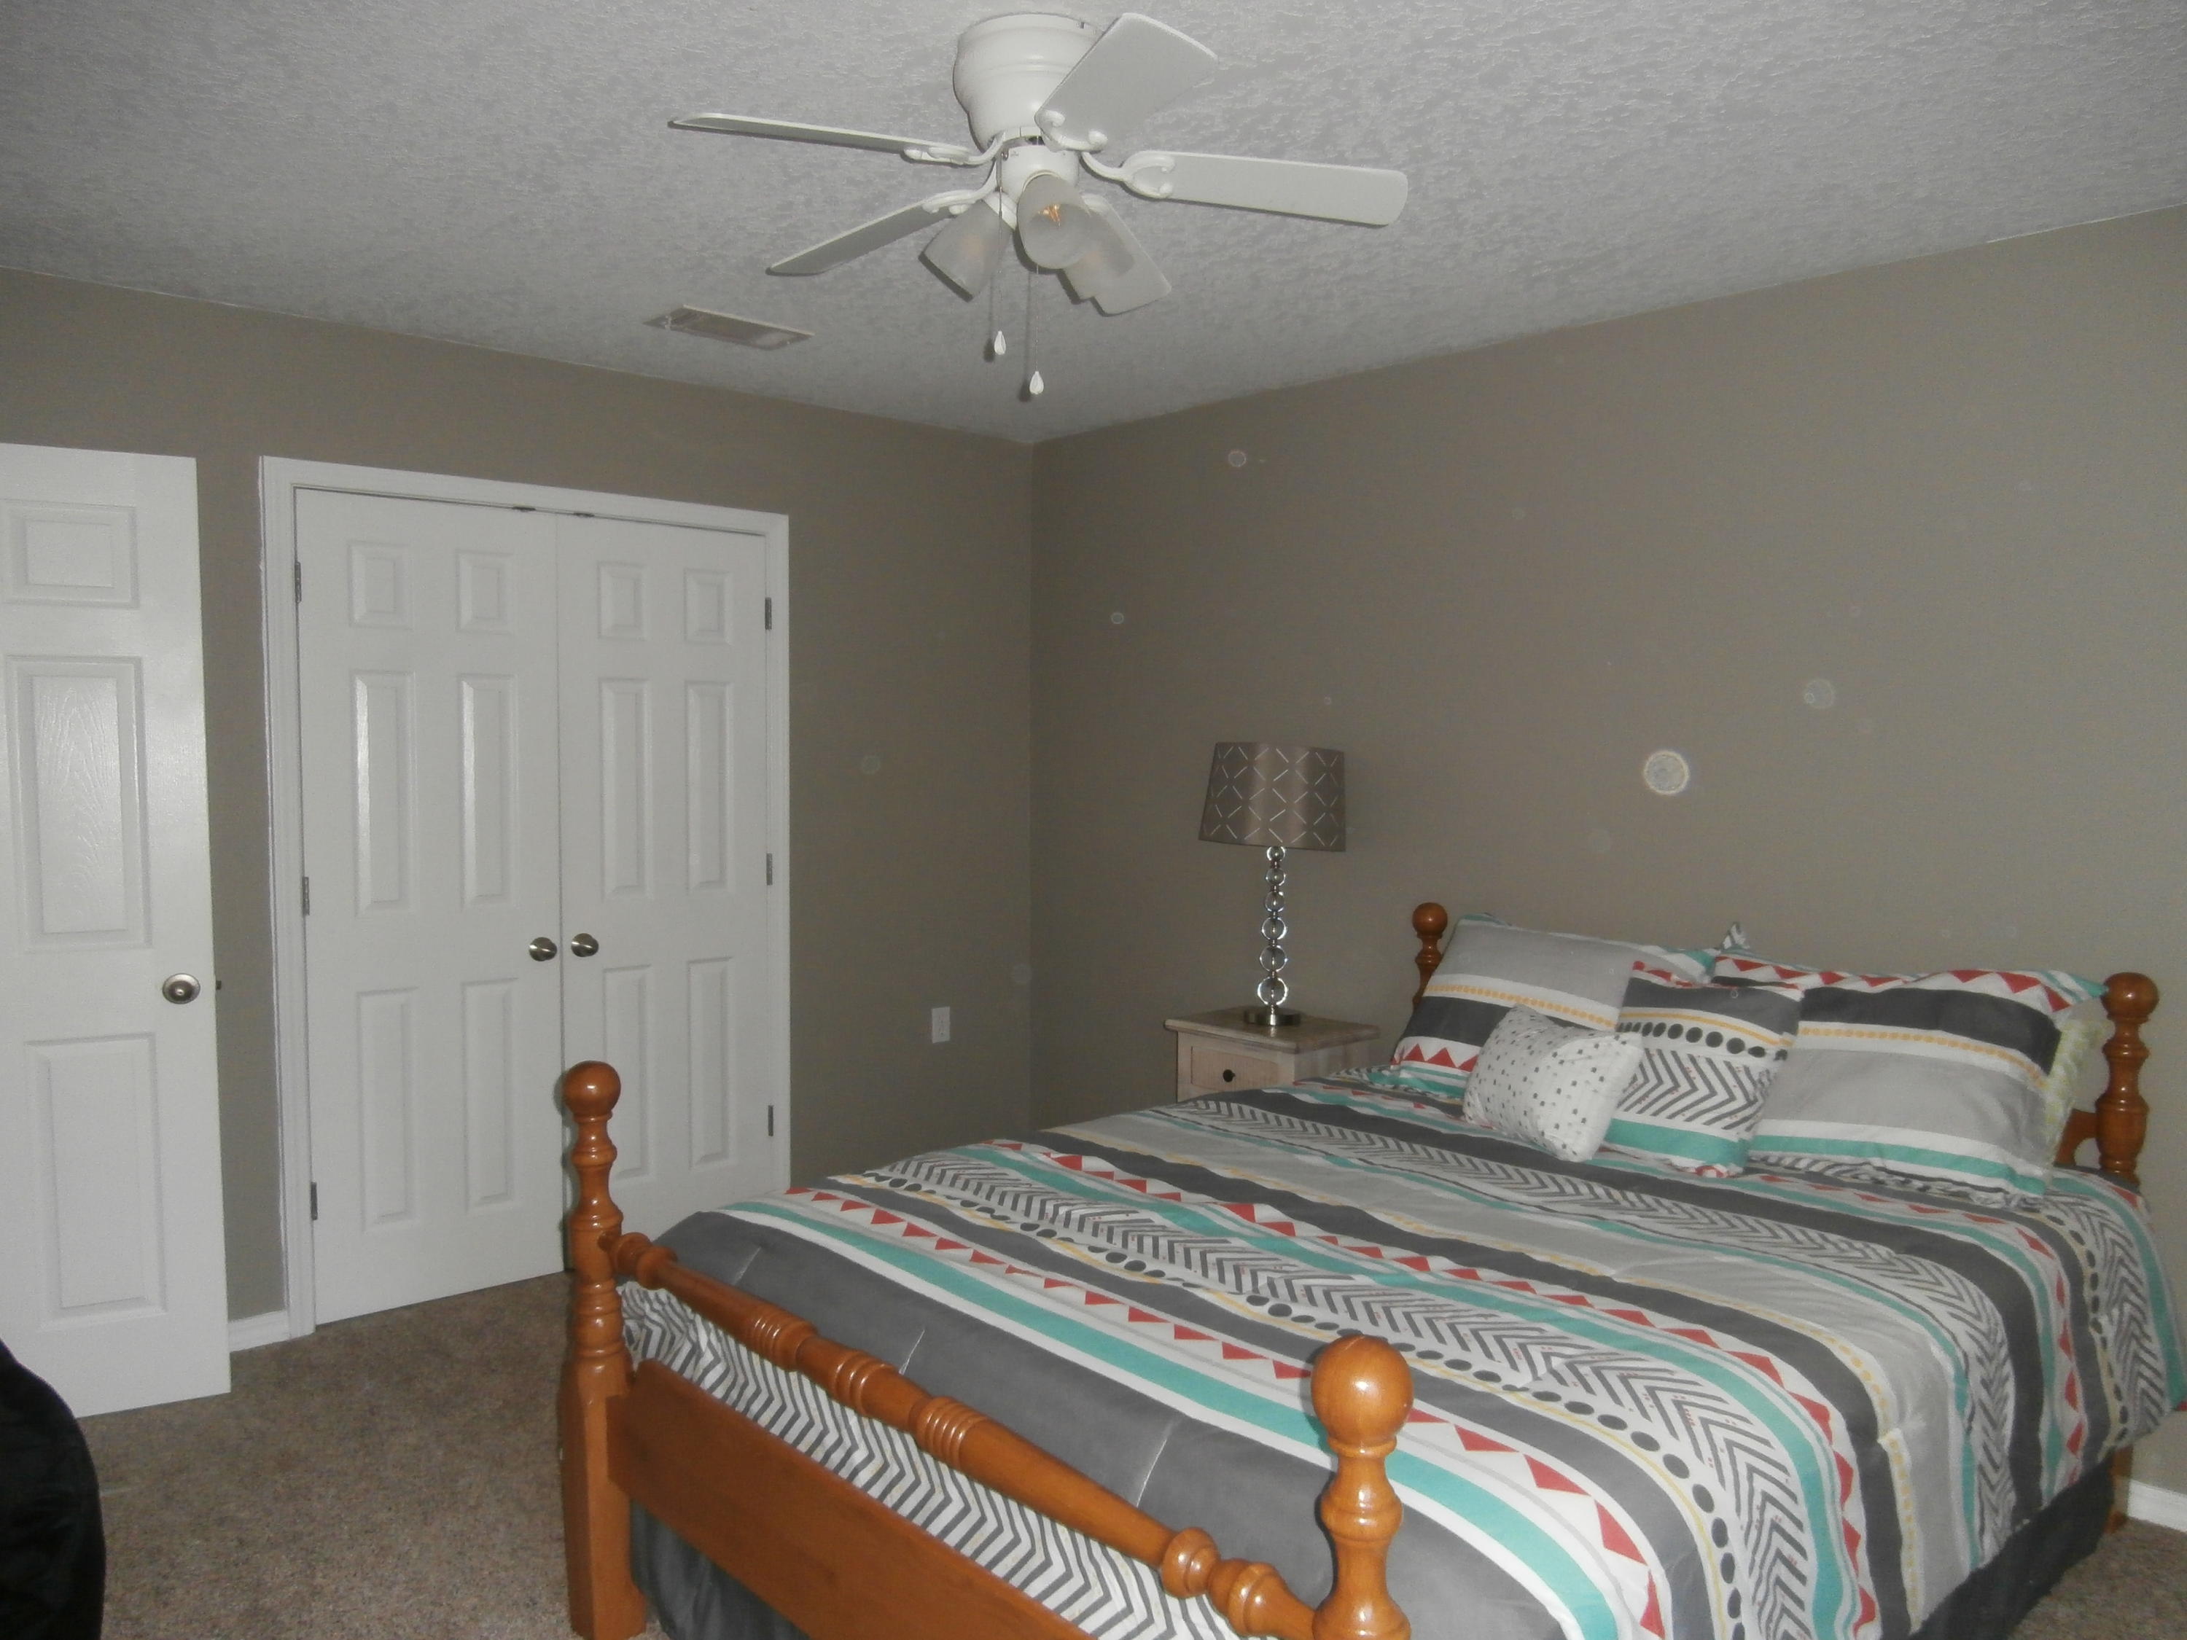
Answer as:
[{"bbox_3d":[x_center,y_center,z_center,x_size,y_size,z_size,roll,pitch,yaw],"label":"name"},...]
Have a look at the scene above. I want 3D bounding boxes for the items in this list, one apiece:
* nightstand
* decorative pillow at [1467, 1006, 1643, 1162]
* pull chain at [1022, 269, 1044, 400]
[{"bbox_3d":[0.484,0.895,4.122,0.350,0.685,0.465,-3,5,-44],"label":"nightstand"},{"bbox_3d":[0.886,0.499,2.934,0.130,0.265,0.345,33,-11,-24],"label":"decorative pillow"},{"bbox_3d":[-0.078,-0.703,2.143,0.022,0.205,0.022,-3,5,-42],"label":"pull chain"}]

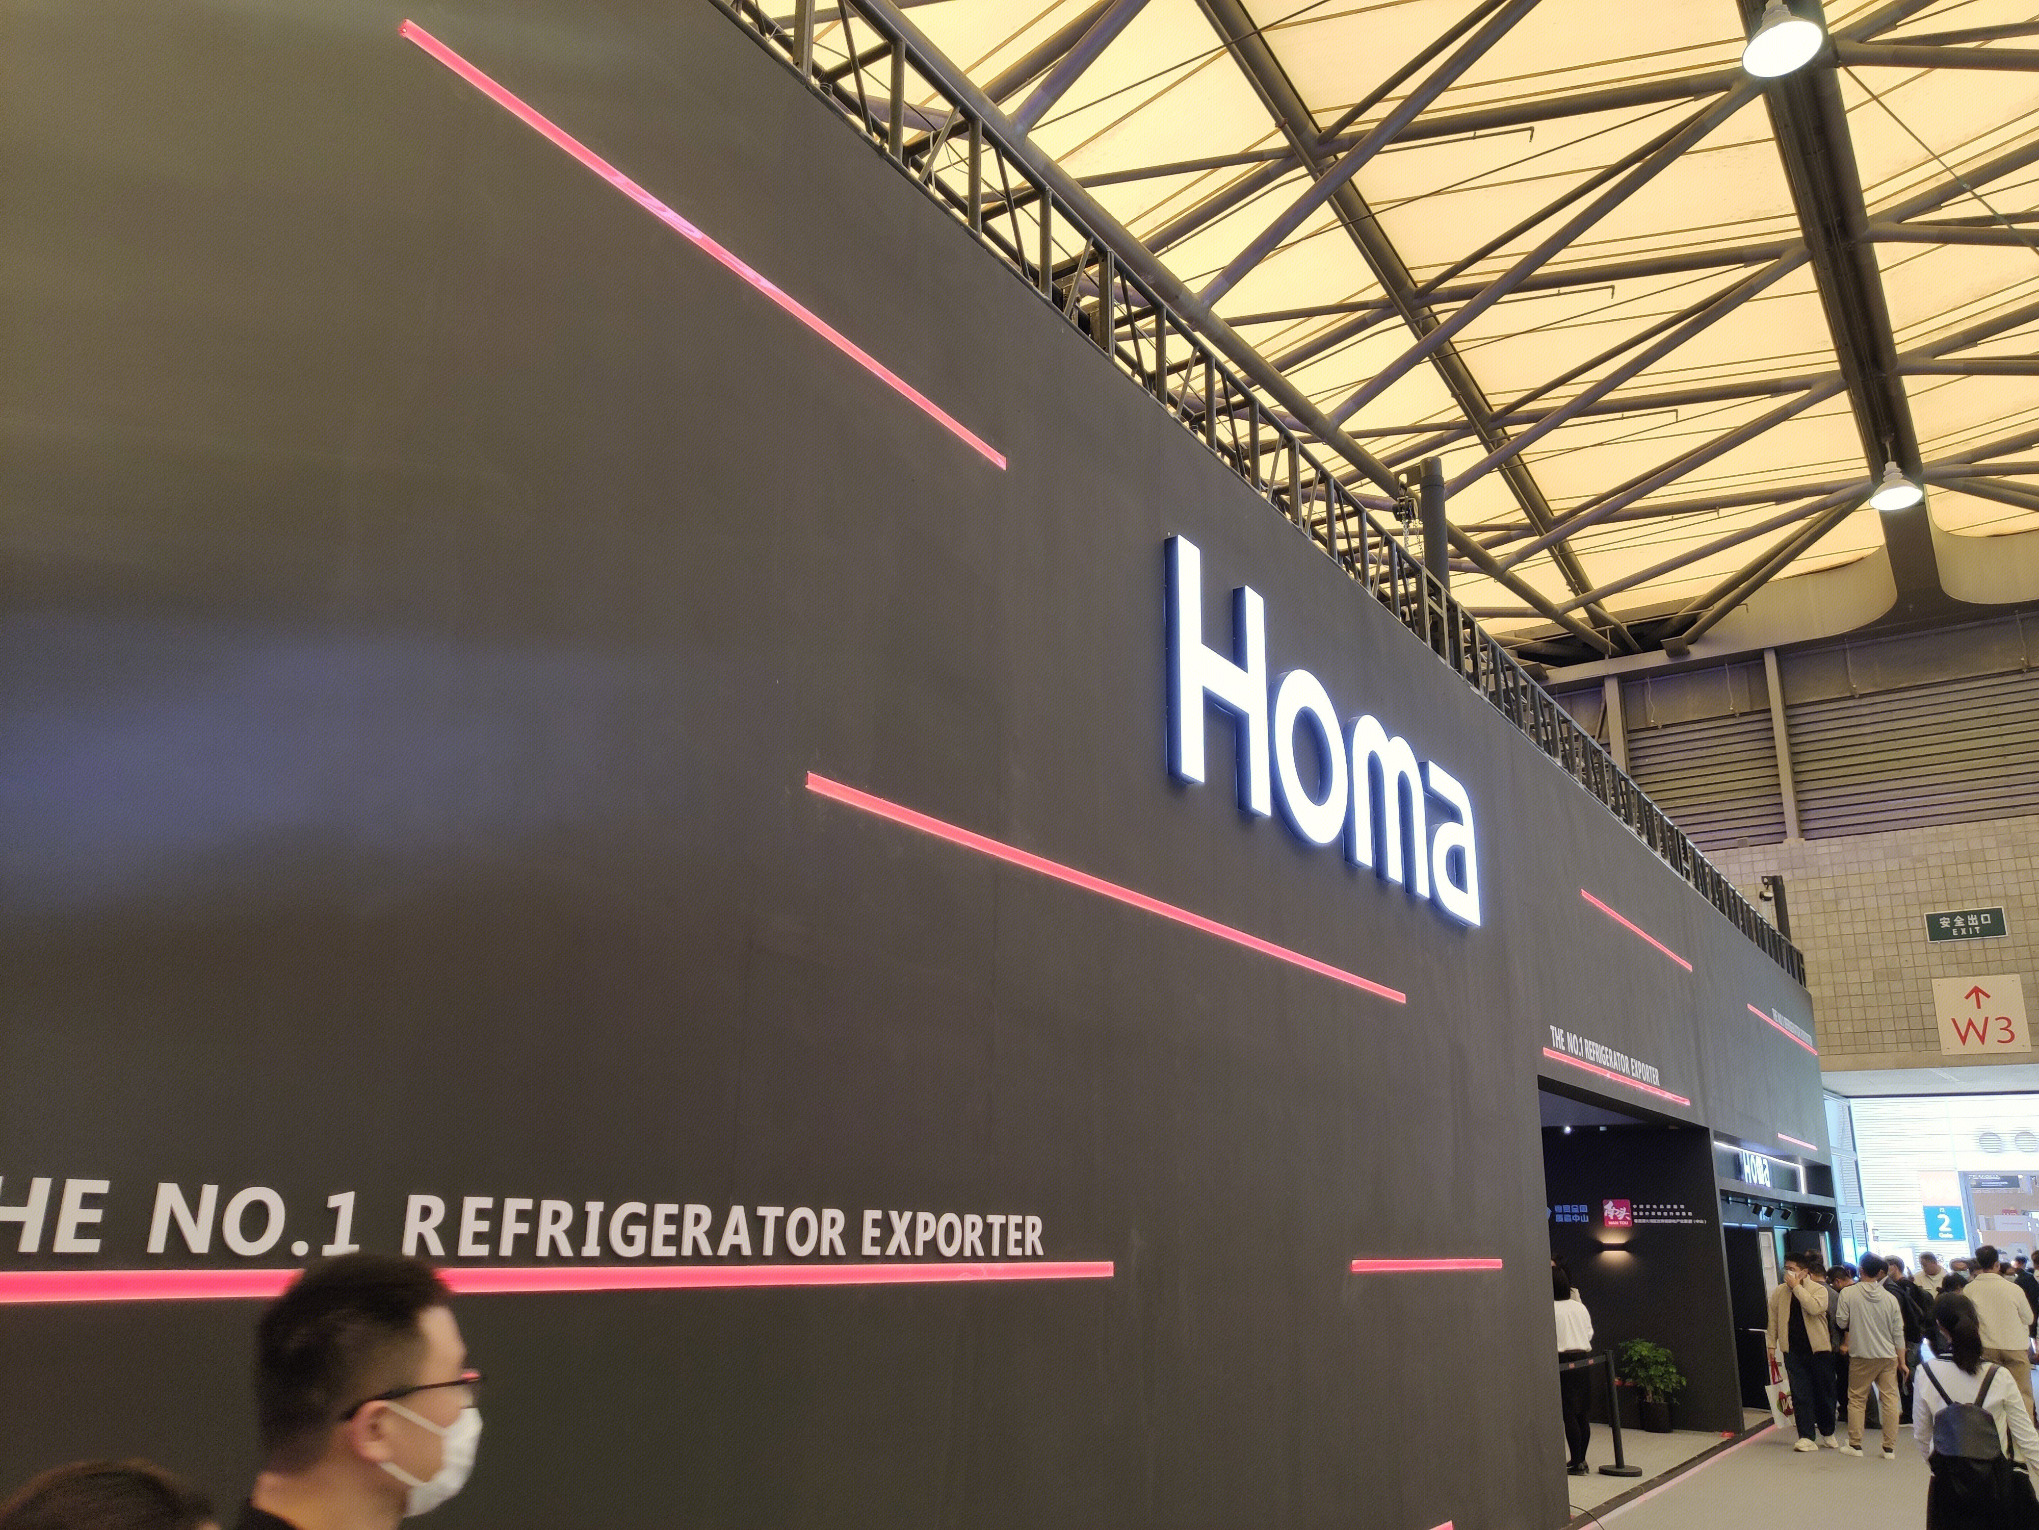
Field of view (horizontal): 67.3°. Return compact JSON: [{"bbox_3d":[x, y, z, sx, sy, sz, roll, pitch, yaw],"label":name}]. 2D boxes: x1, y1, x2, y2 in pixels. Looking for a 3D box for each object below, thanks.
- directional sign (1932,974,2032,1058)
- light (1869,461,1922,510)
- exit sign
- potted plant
[{"bbox_3d":[15.334,3.981,24.432,1.214,1.214,0.040,-10,-20,32],"label":"directional sign"},{"bbox_3d":[12.855,-4.176,22.524,0.660,0.580,0.660,-10,-20,32],"label":"light"},{"bbox_3d":[15.347,2.586,24.843,1.116,0.503,0.080,-10,-20,32],"label":"exit sign"},{"bbox_3d":[6.229,6.078,15.034,0.617,0.835,0.580,-10,-20,32],"label":"potted plant"}]

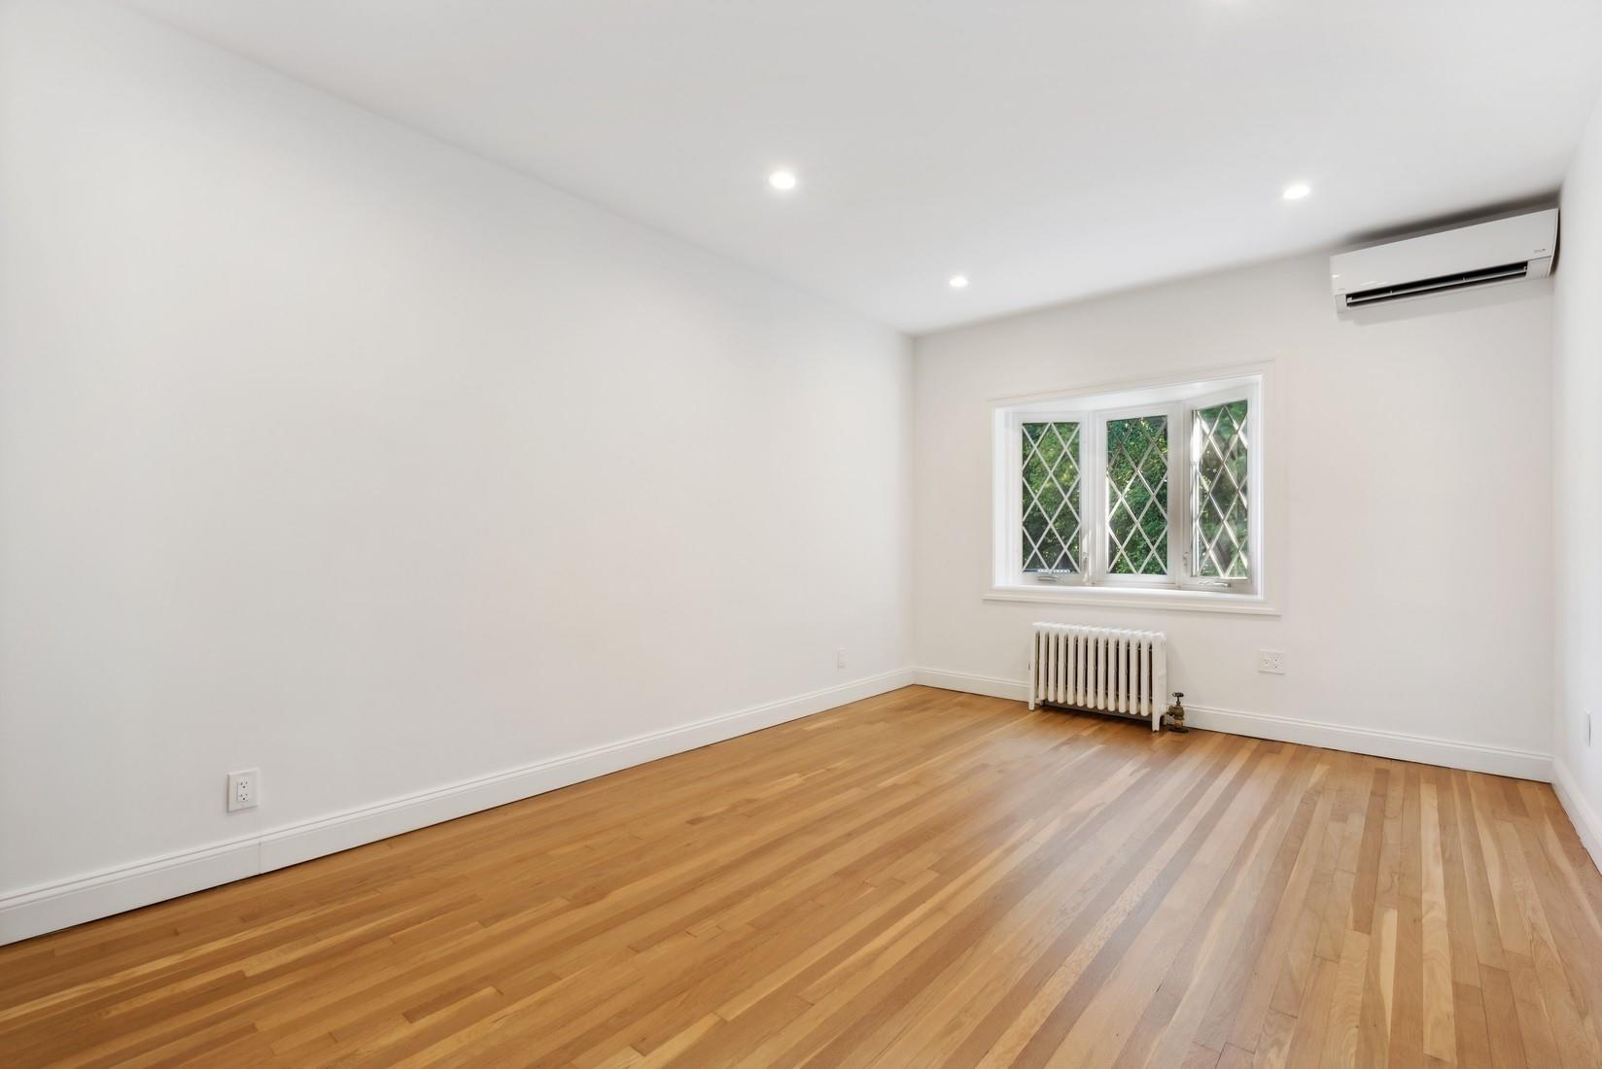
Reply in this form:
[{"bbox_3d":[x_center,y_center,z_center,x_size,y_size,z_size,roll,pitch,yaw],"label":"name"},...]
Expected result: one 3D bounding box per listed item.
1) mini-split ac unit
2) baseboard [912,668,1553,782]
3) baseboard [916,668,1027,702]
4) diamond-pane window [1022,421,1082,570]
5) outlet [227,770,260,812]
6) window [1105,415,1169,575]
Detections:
[{"bbox_3d":[3.167,-1.318,3.554,0.825,0.285,0.215,0,0,41],"label":"mini-split ac unit"},{"bbox_3d":[2.215,1.114,4.477,3.486,0.132,0.018,0,0,41],"label":"baseboard"},{"bbox_3d":[1.252,1.114,5.301,0.942,0.132,0.018,0,0,41],"label":"baseboard"},{"bbox_3d":[1.842,-0.268,5.241,0.411,1.106,0.040,0,0,11],"label":"diamond-pane window"},{"bbox_3d":[-1.873,0.862,2.395,0.009,0.125,0.080,0,0,41],"label":"outlet"},{"bbox_3d":[2.367,-0.267,5.015,0.409,1.106,0.040,0,0,41],"label":"window"}]

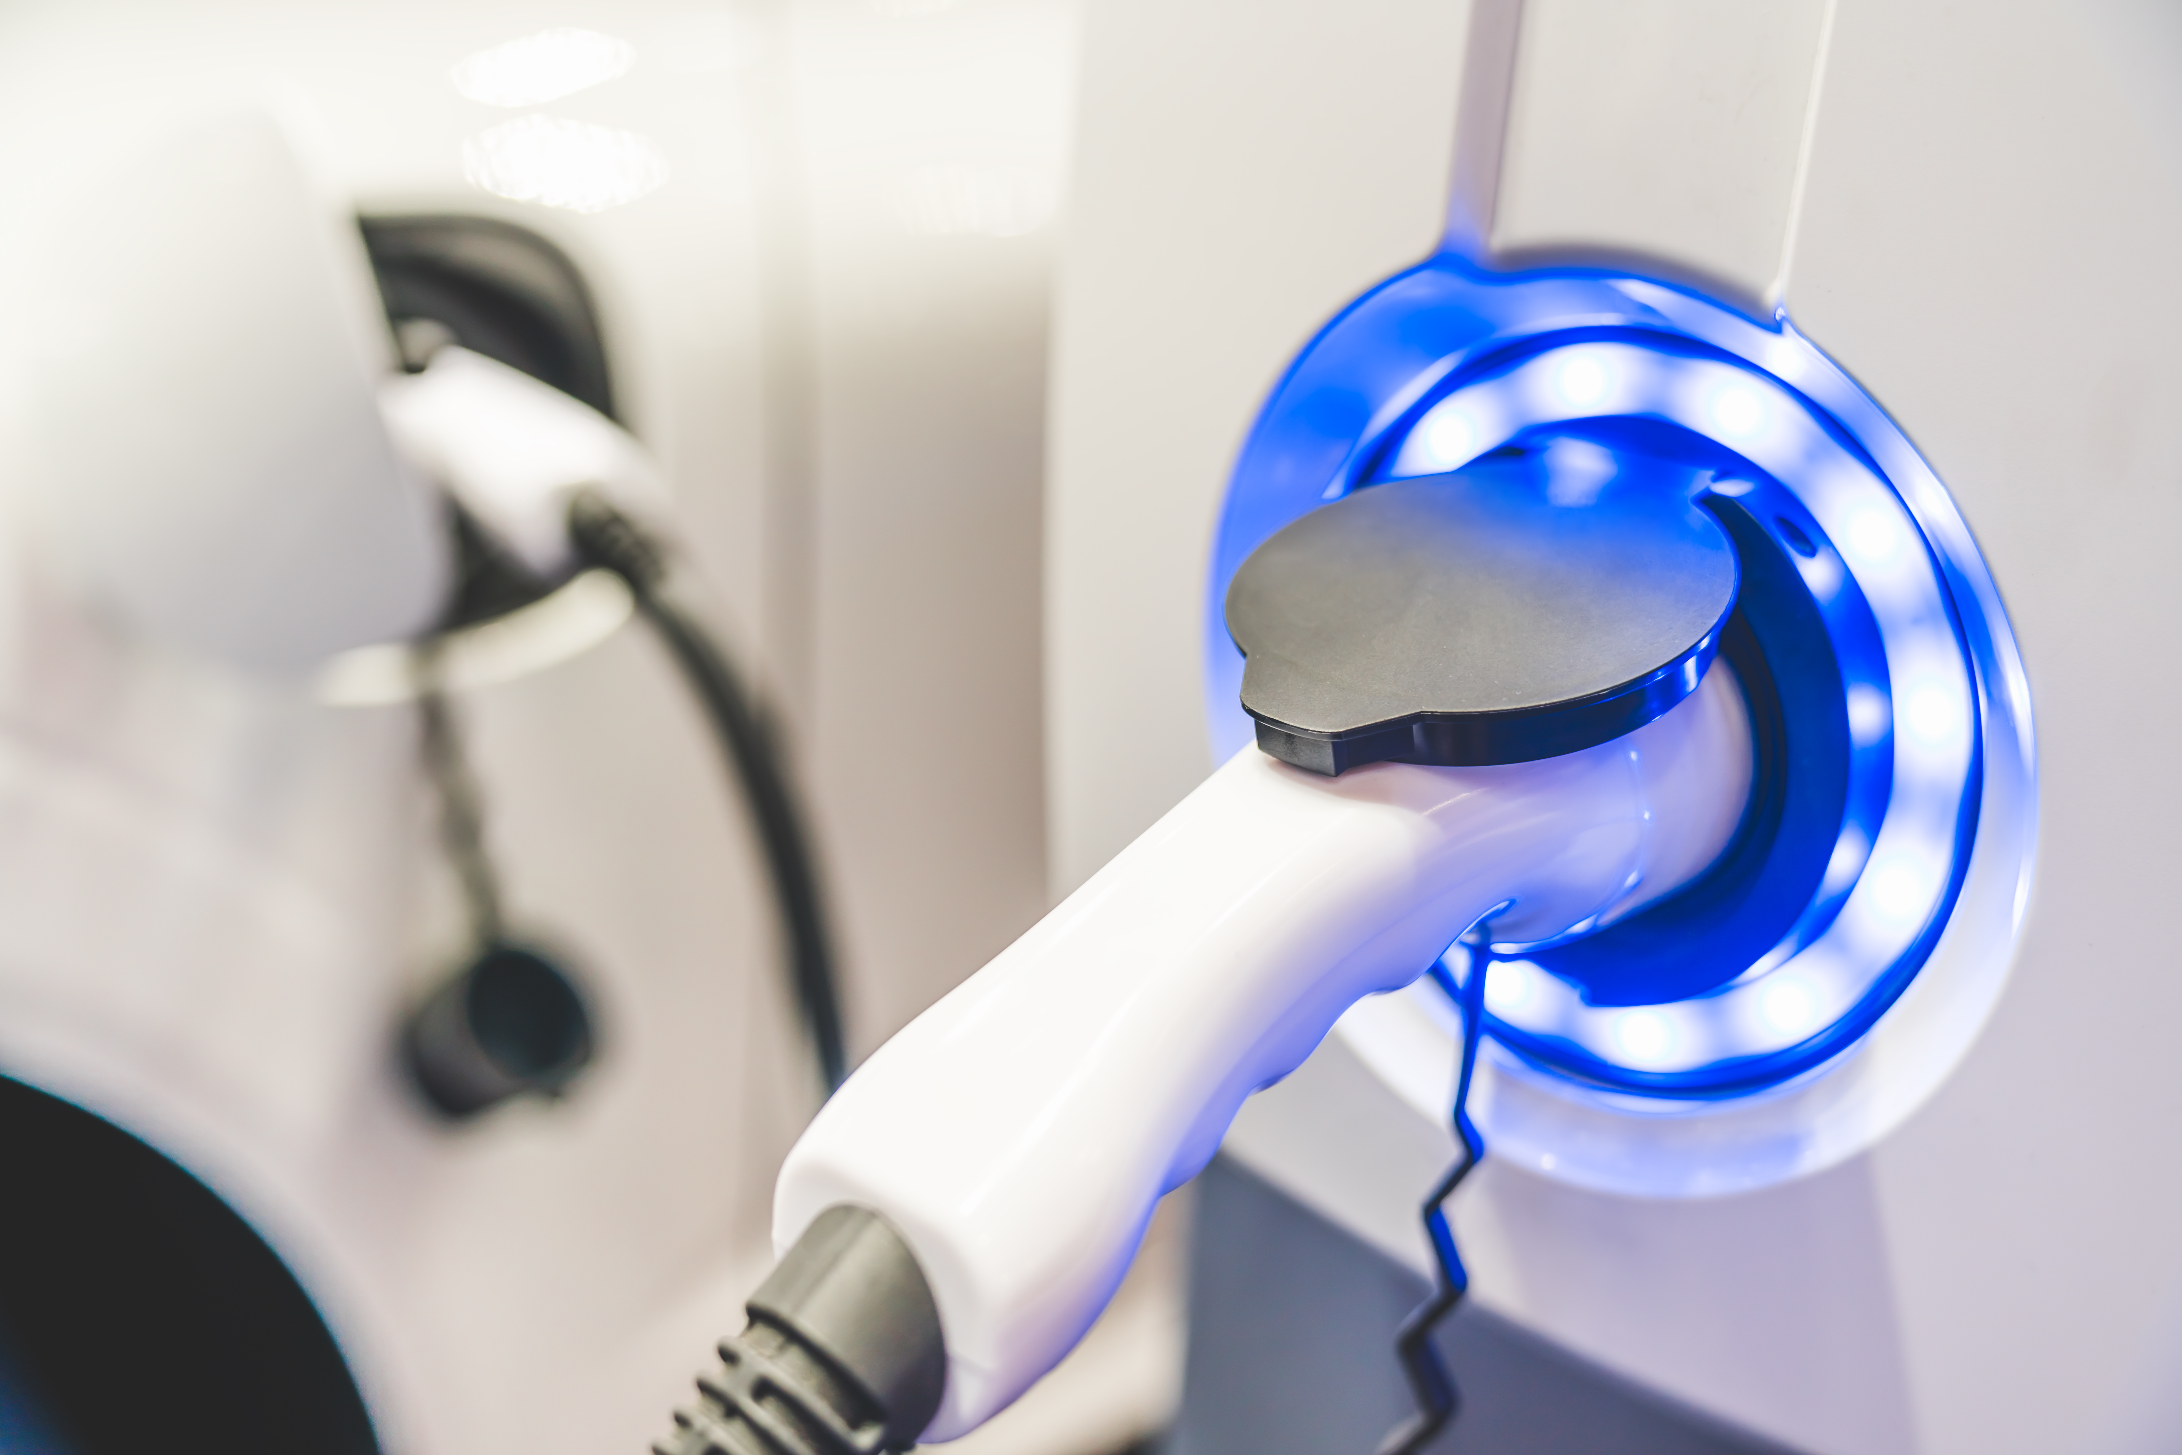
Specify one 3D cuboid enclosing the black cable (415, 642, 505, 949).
[{"bbox_3d":[-0.254,0.025,1.000,0.016,0.134,0.016,-13,21,-14],"label":"black cable"}]

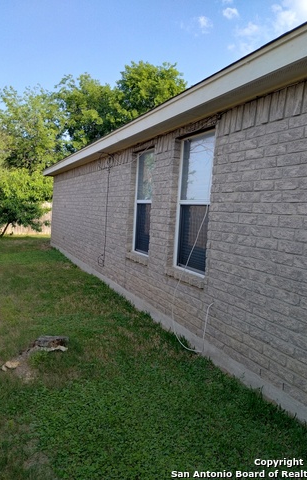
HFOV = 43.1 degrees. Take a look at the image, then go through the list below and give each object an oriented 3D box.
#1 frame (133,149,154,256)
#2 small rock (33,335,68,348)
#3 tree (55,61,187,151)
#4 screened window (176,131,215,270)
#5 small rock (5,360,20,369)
[{"bbox_3d":[-0.095,-0.528,5.666,0.100,1.520,0.880,2,4,-24],"label":"frame"},{"bbox_3d":[-1.037,1.035,4.004,0.360,0.090,0.220,2,4,-14],"label":"small rock"},{"bbox_3d":[-2.554,-6.579,27.687,9.800,11.700,9.000,3,4,-6],"label":"tree"},{"bbox_3d":[0.492,-0.397,4.311,0.100,1.520,0.880,2,4,-24],"label":"screened window"},{"bbox_3d":[-1.236,1.085,3.410,0.125,0.050,0.090,2,4,-19],"label":"small rock"}]

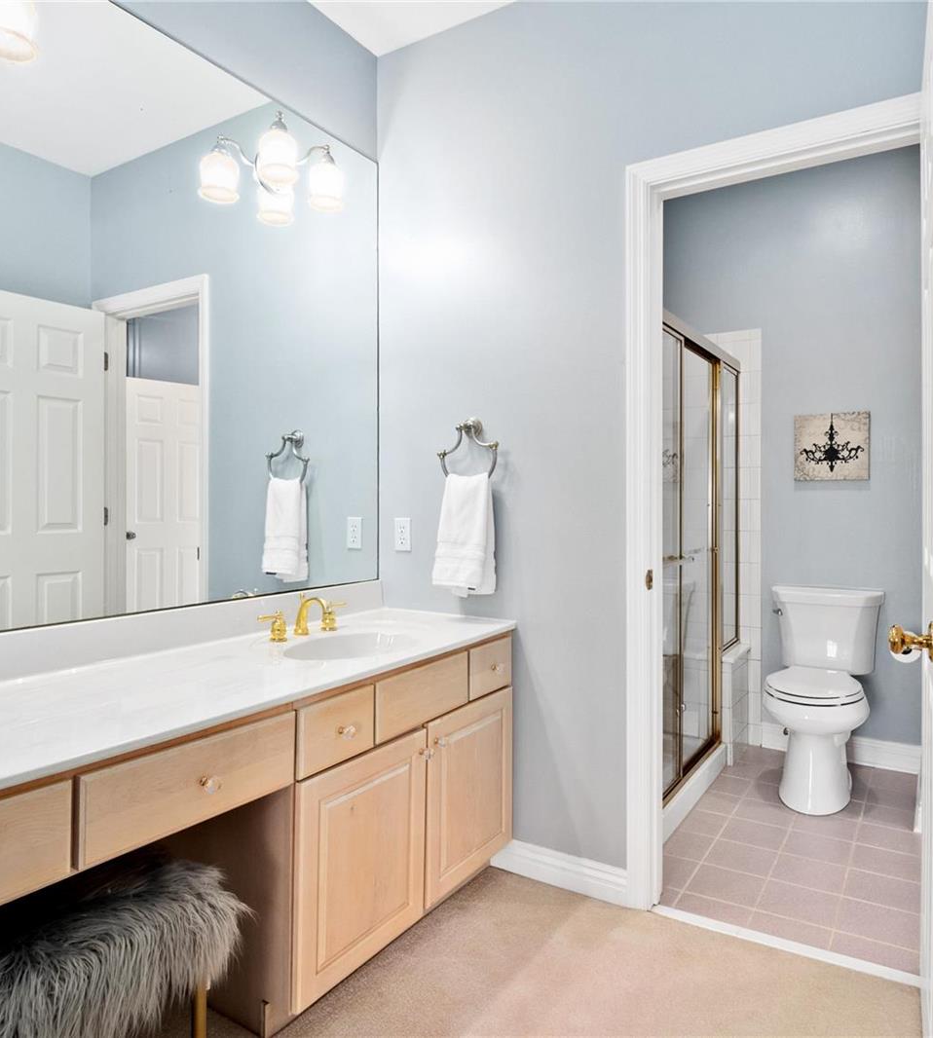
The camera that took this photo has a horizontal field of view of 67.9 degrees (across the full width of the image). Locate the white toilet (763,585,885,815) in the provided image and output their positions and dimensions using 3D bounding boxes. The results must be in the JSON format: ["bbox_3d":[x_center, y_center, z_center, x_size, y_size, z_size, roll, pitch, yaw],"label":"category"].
[{"bbox_3d":[1.471,0.714,2.858,0.438,0.786,0.732,0,0,32],"label":"white toilet"}]

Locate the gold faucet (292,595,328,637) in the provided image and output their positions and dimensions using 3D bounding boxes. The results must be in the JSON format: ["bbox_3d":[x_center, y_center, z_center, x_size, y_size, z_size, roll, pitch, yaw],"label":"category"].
[{"bbox_3d":[-0.436,0.269,1.947,0.129,0.116,0.045,0,0,32],"label":"gold faucet"}]

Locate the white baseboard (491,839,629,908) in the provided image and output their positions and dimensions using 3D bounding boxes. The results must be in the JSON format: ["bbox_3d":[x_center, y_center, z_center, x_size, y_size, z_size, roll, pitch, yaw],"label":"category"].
[{"bbox_3d":[0.270,1.056,2.093,0.448,0.105,0.018,0,0,32],"label":"white baseboard"}]

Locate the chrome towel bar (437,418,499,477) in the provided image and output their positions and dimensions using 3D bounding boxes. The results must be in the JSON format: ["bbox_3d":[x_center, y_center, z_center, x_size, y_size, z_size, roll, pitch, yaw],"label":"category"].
[{"bbox_3d":[0.013,-0.228,2.201,0.204,0.184,0.080,0,0,32],"label":"chrome towel bar"}]

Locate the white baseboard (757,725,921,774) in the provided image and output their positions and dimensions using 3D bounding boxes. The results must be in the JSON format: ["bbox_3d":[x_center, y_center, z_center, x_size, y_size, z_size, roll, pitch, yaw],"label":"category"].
[{"bbox_3d":[1.685,1.045,3.166,0.657,0.115,0.018,0,0,32],"label":"white baseboard"}]

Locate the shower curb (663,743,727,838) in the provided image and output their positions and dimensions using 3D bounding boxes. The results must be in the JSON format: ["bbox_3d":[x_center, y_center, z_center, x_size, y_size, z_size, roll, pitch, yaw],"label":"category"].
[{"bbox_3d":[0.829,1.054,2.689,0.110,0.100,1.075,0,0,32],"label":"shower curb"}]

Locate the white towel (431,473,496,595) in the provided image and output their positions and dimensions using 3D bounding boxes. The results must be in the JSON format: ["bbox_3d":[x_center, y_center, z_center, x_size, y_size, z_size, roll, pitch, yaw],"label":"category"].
[{"bbox_3d":[-0.012,0.050,2.201,0.214,0.393,0.090,0,0,32],"label":"white towel"}]

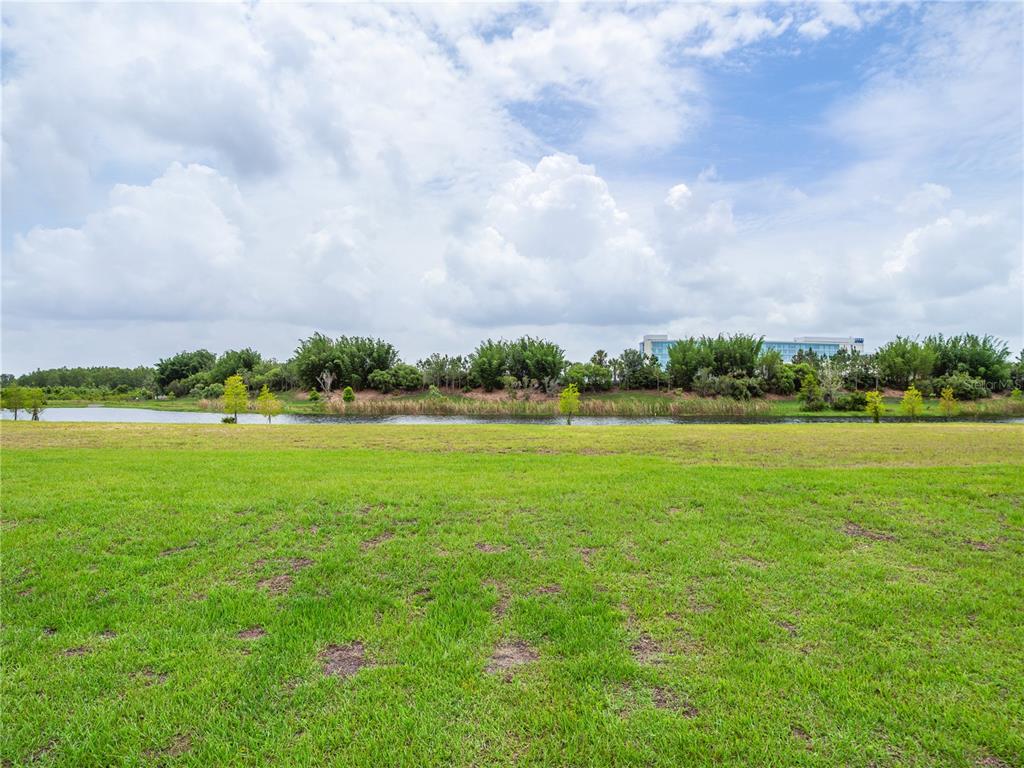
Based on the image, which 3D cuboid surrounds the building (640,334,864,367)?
[{"bbox_3d":[139.000,-12.700,350.000,135.000,28.000,25.000,0,0,-9],"label":"building"}]

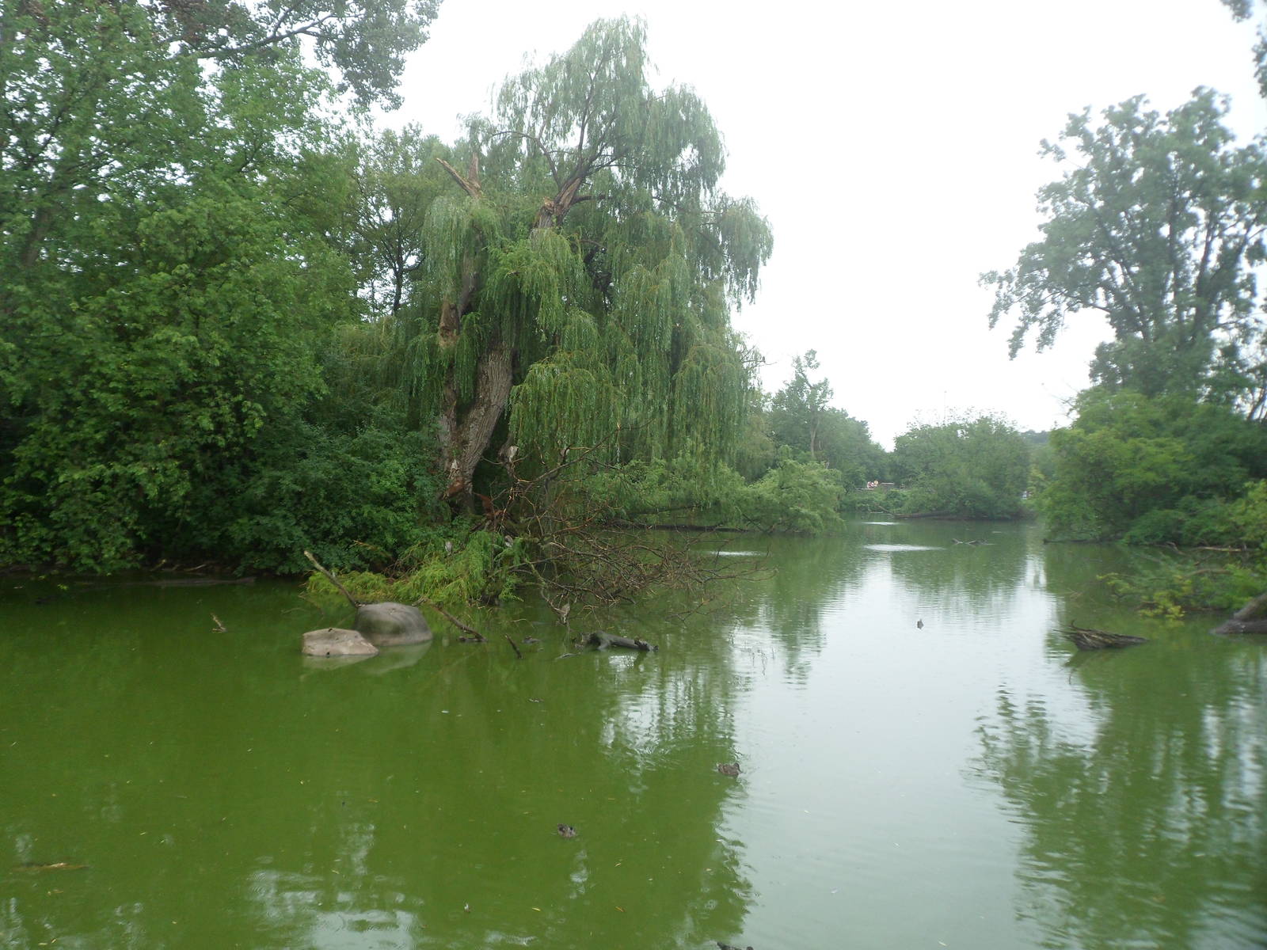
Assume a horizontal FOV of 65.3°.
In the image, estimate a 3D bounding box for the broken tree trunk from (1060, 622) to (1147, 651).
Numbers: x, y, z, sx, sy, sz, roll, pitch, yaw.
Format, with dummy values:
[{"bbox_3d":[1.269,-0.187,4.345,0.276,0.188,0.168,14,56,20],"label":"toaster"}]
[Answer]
[{"bbox_3d":[12.133,4.109,25.456,2.250,0.620,0.750,1,1,-22],"label":"broken tree trunk"}]

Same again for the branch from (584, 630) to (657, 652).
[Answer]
[{"bbox_3d":[-0.284,3.887,23.172,1.680,0.460,0.500,2,1,0],"label":"branch"}]

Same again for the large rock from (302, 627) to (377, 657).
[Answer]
[{"bbox_3d":[-6.527,3.655,22.083,1.620,0.600,1.150,1,1,-16],"label":"large rock"}]

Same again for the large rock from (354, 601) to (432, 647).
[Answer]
[{"bbox_3d":[-5.649,3.514,23.410,1.700,0.920,1.450,1,1,-13],"label":"large rock"}]

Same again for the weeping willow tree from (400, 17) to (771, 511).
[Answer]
[{"bbox_3d":[-1.870,-7.385,38.500,13.400,20.000,12.500,2,1,-3],"label":"weeping willow tree"}]

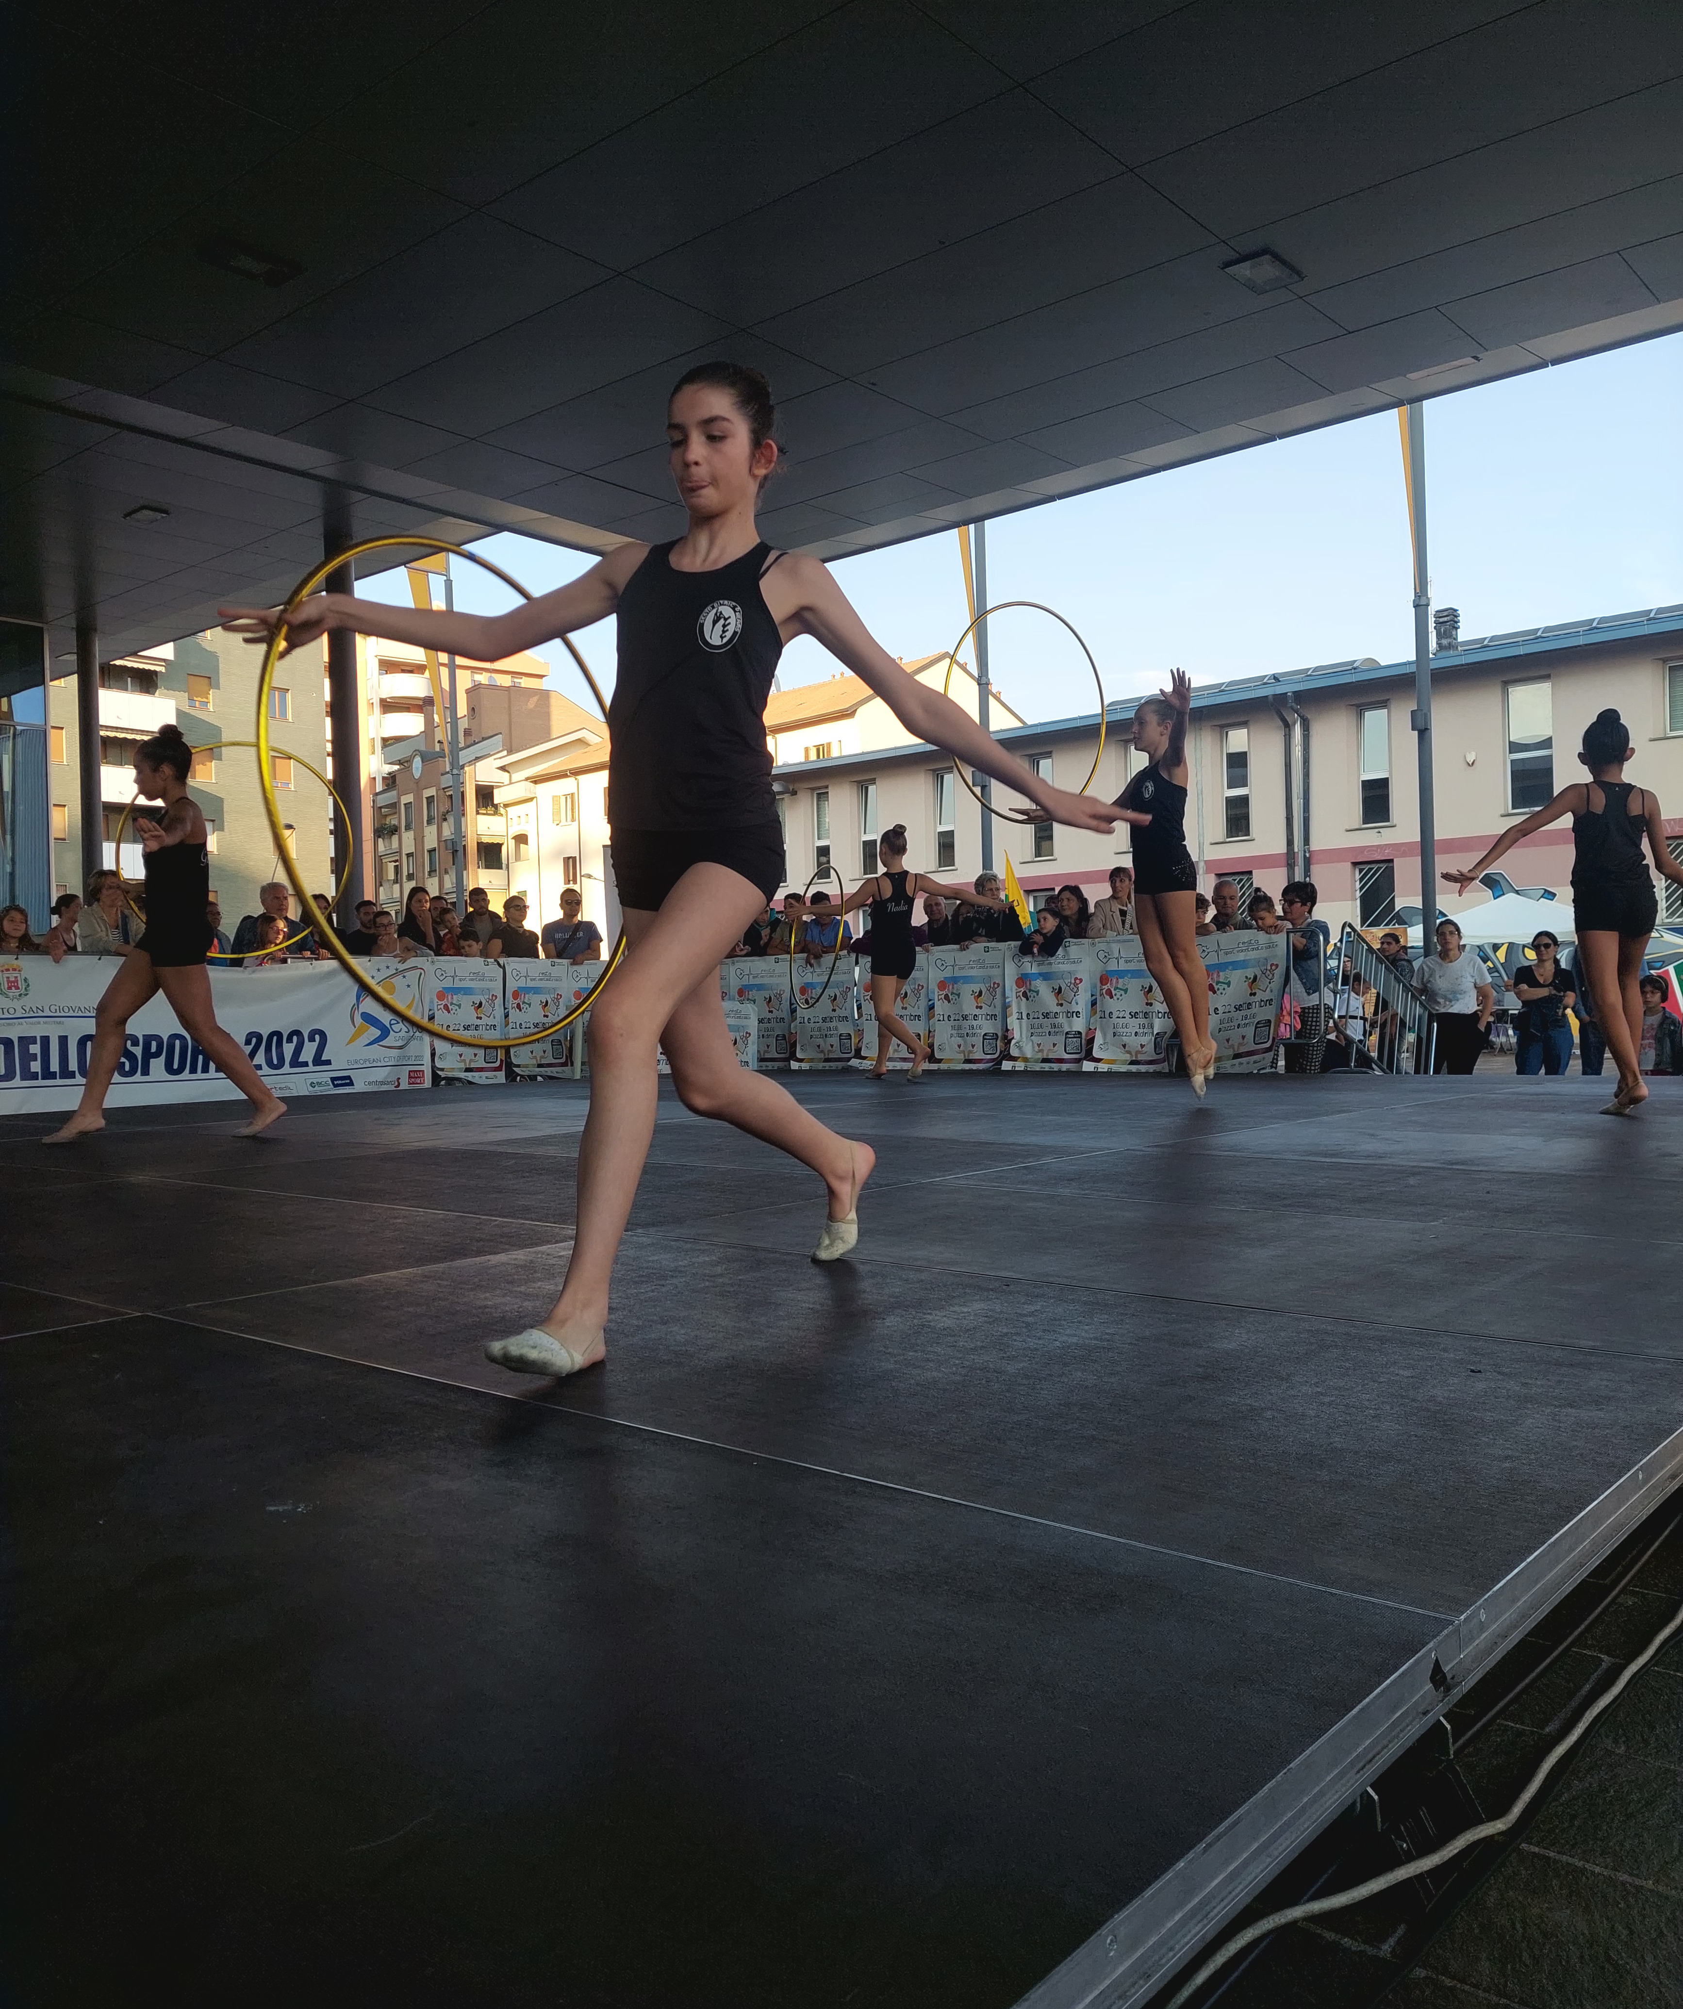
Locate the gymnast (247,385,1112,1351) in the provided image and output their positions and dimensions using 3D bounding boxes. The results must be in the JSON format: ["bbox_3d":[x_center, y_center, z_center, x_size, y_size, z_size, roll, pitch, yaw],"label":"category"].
[{"bbox_3d":[-0.280,-0.255,2.390,1.430,1.450,1.050,-1,0,19],"label":"gymnast"}]

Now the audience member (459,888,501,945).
[{"bbox_3d":[-2.640,-0.010,11.350,0.520,1.690,0.340,-1,0,-24],"label":"audience member"}]

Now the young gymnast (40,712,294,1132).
[{"bbox_3d":[-2.671,-0.281,6.150,0.880,1.640,1.000,-1,0,-12],"label":"young gymnast"}]

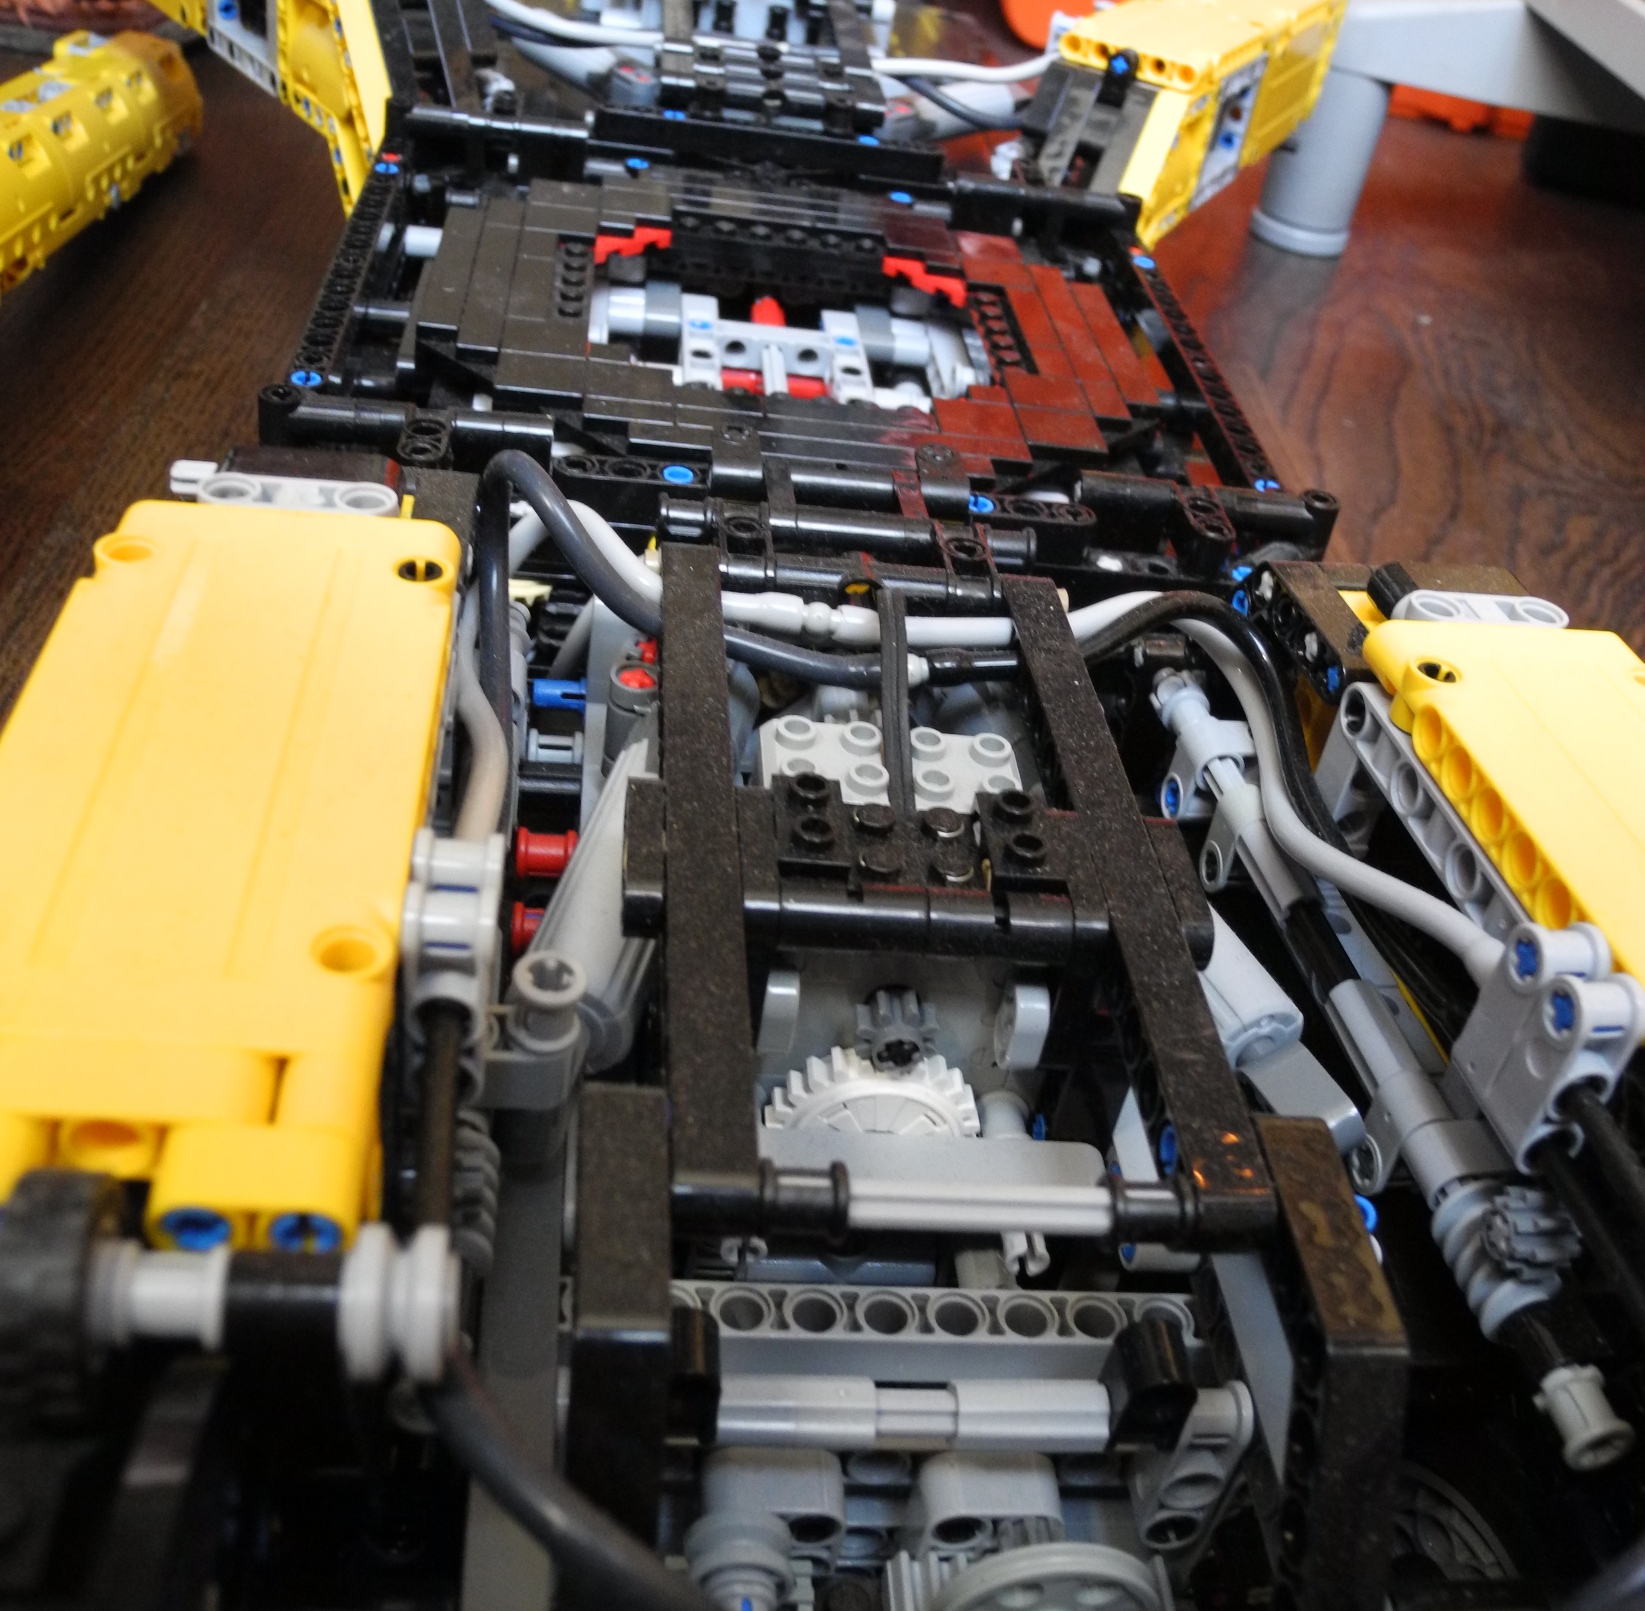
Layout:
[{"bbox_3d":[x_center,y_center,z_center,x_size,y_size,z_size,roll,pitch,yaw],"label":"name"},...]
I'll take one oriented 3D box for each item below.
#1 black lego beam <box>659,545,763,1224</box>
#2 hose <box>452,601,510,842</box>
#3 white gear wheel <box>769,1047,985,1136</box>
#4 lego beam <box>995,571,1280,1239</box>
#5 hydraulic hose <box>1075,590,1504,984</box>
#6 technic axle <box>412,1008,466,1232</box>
[{"bbox_3d":[-0.014,0.002,0.202,0.008,0.008,0.120,4,37,-9],"label":"black lego beam"},{"bbox_3d":[-0.041,-0.011,0.214,0.008,0.007,0.049,4,37,-9],"label":"hose"},{"bbox_3d":[0.006,0.038,0.209,0.025,0.025,0.004,4,37,-9],"label":"white gear wheel"},{"bbox_3d":[0.033,0.005,0.209,0.008,0.008,0.120,4,37,-9],"label":"lego beam"},{"bbox_3d":[0.056,-0.004,0.229,0.038,0.012,0.080,4,37,-9],"label":"hydraulic hose"},{"bbox_3d":[-0.034,0.028,0.157,0.004,0.004,0.024,5,72,-8],"label":"technic axle"}]

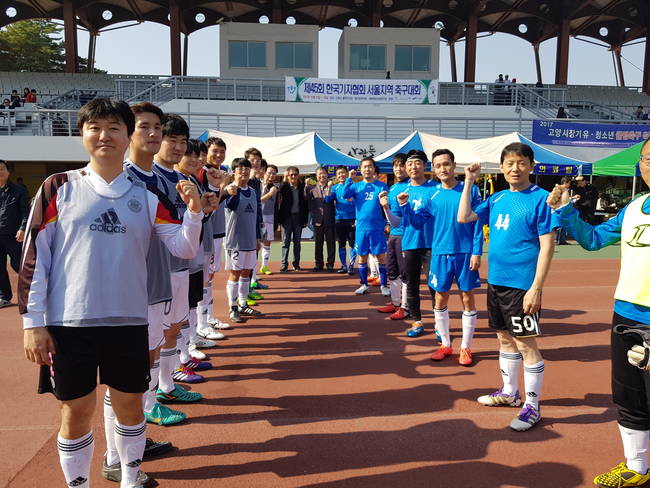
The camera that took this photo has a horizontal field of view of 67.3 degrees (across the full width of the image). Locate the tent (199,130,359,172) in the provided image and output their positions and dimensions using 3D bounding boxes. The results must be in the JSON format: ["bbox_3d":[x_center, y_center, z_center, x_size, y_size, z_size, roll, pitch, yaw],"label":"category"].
[{"bbox_3d":[-1.863,-1.819,14.272,6.000,2.920,3.000,0,7,-4],"label":"tent"}]

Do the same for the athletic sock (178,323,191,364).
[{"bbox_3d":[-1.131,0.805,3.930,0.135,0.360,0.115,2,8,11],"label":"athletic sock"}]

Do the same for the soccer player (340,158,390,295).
[{"bbox_3d":[0.560,-0.225,6.437,0.620,1.790,0.420,2,7,11],"label":"soccer player"}]

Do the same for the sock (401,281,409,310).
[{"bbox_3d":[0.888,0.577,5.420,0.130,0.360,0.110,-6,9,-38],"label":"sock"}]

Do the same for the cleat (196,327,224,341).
[{"bbox_3d":[-1.106,0.841,4.734,0.290,0.105,0.105,3,8,24],"label":"cleat"}]

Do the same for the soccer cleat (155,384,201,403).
[{"bbox_3d":[-0.970,0.983,3.249,0.295,0.115,0.100,0,7,-2],"label":"soccer cleat"}]

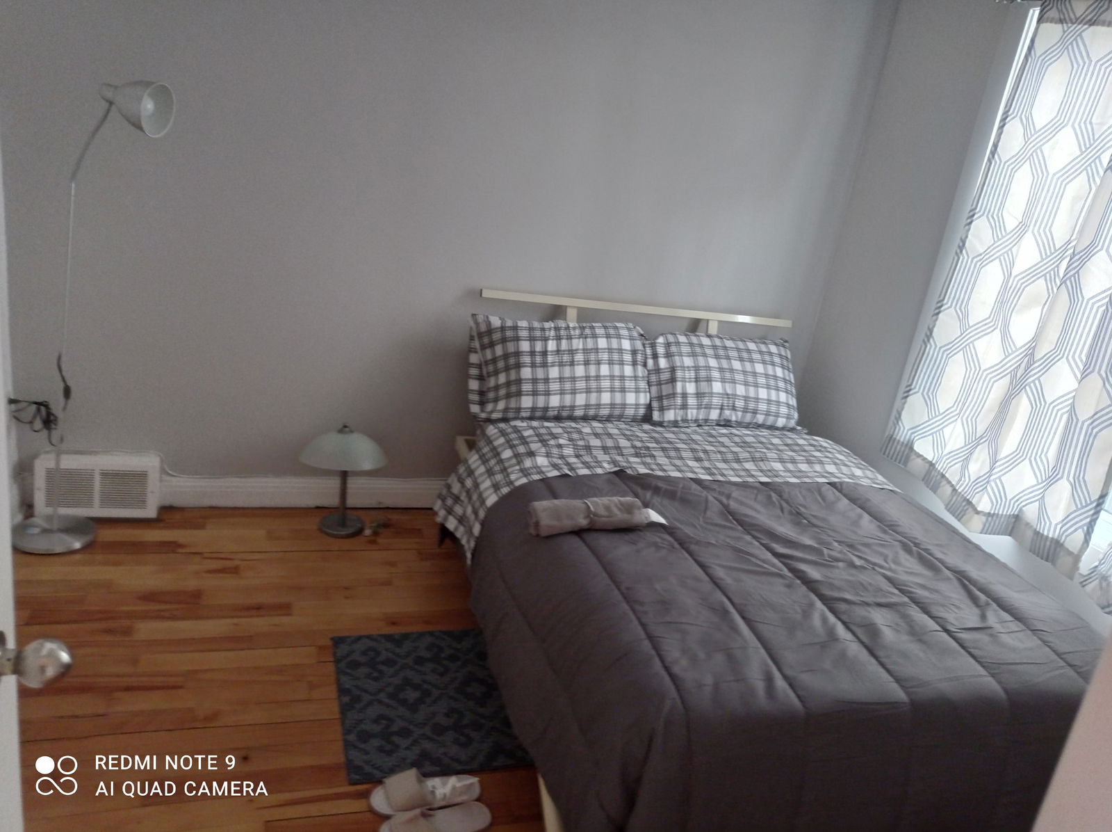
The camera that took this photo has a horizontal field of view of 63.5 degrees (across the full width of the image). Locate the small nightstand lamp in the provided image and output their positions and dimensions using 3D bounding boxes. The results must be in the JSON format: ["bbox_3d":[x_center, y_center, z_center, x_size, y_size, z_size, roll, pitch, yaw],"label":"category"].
[{"bbox_3d":[-0.783,0.223,3.306,0.315,0.416,0.315,3,19,-20],"label":"small nightstand lamp"}]

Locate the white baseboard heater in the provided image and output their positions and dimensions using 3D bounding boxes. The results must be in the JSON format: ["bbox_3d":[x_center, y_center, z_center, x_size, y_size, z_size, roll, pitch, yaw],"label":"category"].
[{"bbox_3d":[-1.610,0.240,3.166,0.390,0.212,0.095,3,19,-20],"label":"white baseboard heater"}]

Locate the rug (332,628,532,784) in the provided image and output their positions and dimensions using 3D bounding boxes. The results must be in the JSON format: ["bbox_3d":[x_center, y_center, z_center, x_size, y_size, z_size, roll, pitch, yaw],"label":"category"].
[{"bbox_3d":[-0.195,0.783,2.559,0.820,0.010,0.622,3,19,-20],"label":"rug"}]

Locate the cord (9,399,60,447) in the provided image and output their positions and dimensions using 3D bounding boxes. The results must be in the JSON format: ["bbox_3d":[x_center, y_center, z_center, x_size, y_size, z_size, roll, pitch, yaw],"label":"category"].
[{"bbox_3d":[-1.686,0.023,2.905,0.145,0.155,0.085,3,19,-20],"label":"cord"}]

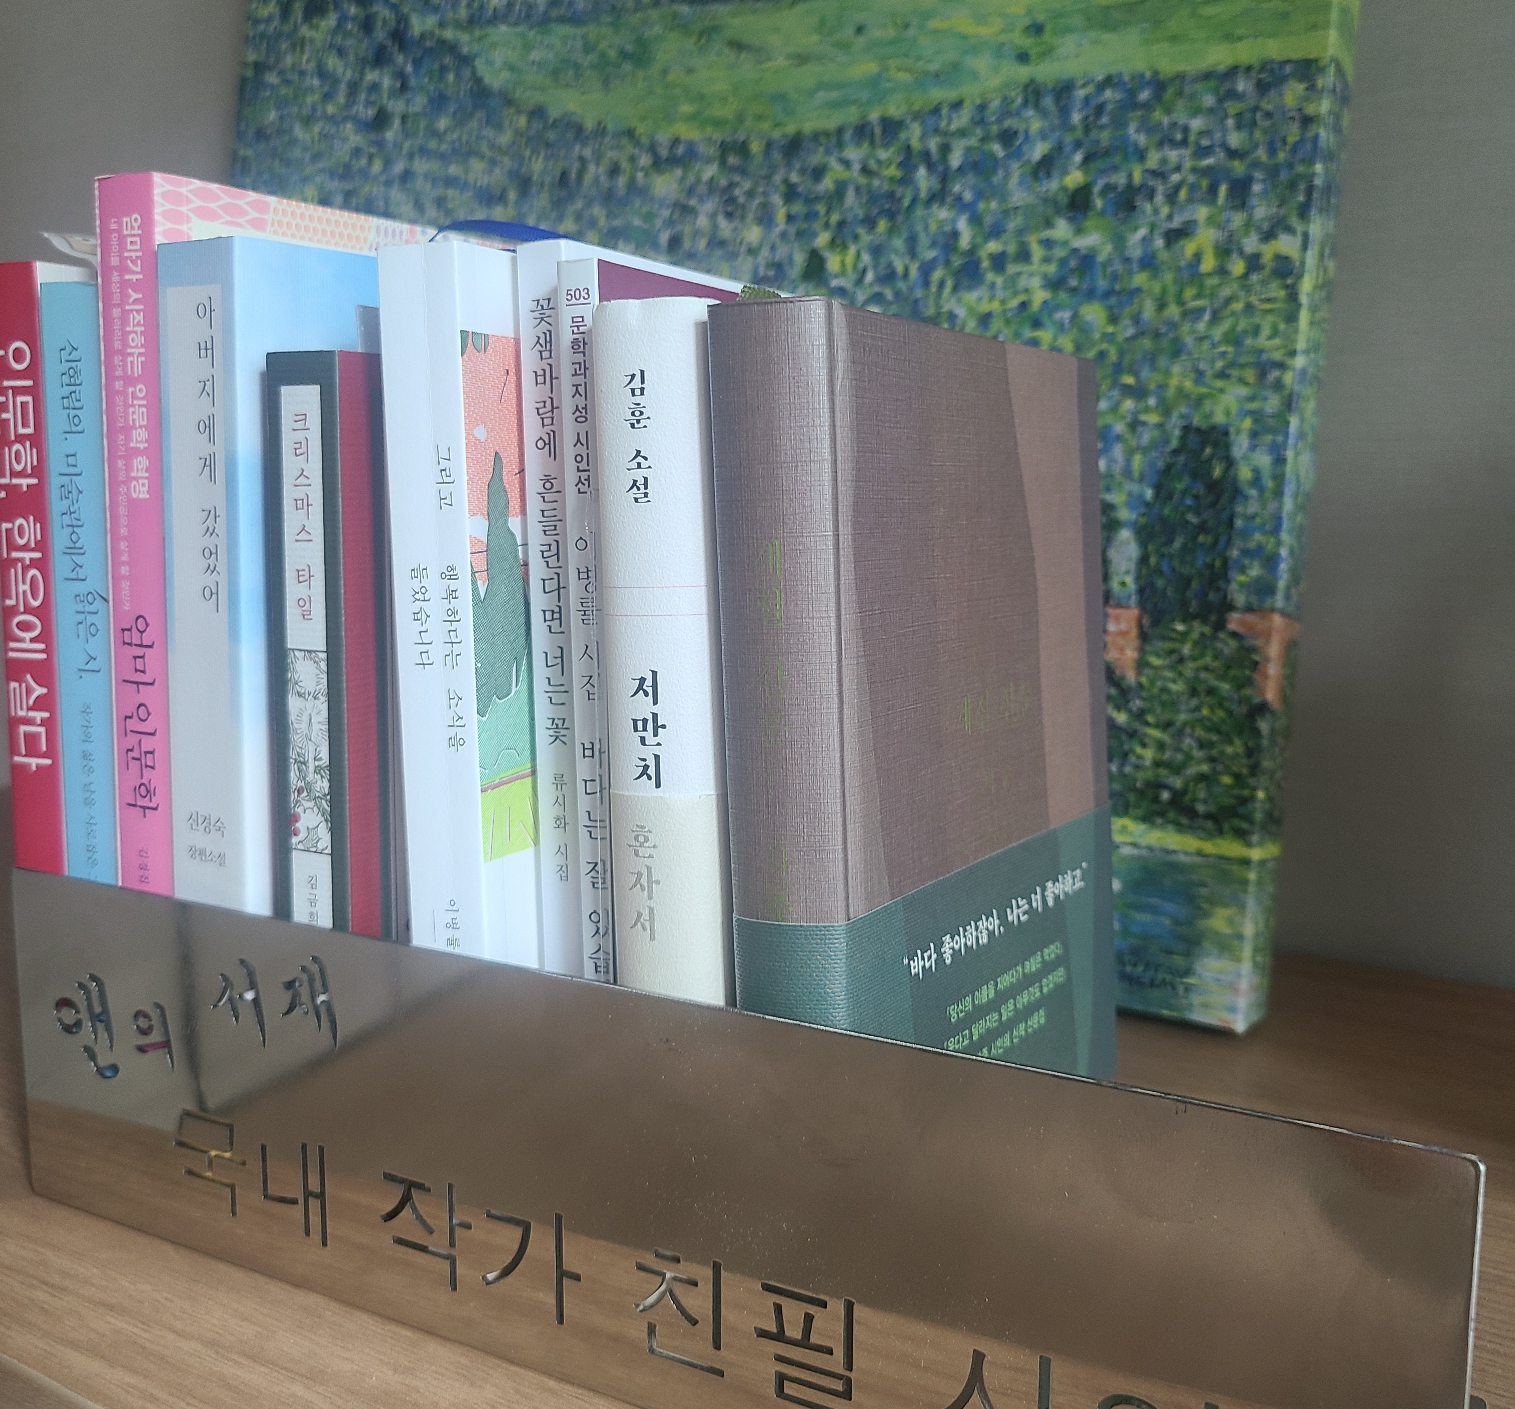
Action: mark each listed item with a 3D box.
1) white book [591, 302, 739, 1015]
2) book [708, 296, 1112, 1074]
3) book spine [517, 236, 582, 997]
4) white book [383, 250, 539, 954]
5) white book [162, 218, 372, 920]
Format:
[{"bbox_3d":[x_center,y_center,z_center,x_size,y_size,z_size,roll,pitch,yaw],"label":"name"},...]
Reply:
[{"bbox_3d":[0.016,0.022,0.320,0.022,0.193,0.135,3,8,28],"label":"white book"},{"bbox_3d":[0.040,0.024,0.308,0.022,0.192,0.138,1,8,30],"label":"book"},{"bbox_3d":[-0.005,0.015,0.328,0.009,0.205,0.129,3,8,28],"label":"book spine"},{"bbox_3d":[-0.026,0.012,0.340,0.018,0.206,0.131,3,9,29],"label":"white book"},{"bbox_3d":[-0.072,0.006,0.369,0.024,0.211,0.145,8,11,33],"label":"white book"}]

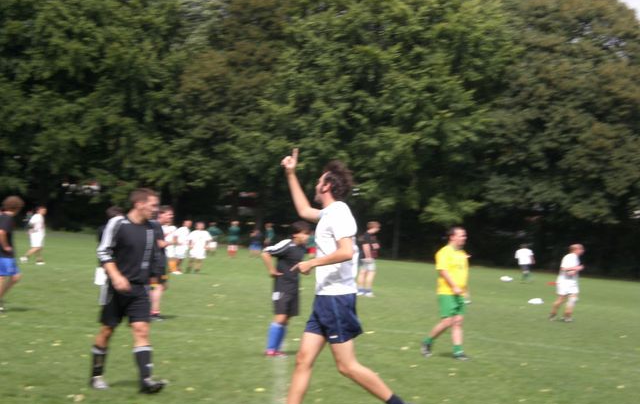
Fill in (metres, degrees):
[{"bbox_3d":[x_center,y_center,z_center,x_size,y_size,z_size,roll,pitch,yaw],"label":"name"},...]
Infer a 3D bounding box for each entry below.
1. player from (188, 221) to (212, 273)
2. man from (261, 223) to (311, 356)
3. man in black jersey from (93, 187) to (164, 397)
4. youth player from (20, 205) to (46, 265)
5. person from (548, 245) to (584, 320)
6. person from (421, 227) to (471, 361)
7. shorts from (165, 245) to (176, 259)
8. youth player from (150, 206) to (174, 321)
[{"bbox_3d":[-3.867,1.462,68.500,0.680,1.640,0.420,4,-1,-9],"label":"player"},{"bbox_3d":[-0.421,1.026,25.000,0.480,1.580,0.550,4,-1,28],"label":"man"},{"bbox_3d":[-1.663,0.768,18.300,0.520,1.750,0.540,3,-1,41],"label":"man in black jersey"},{"bbox_3d":[-8.496,0.964,62.500,0.700,1.720,0.500,4,-1,12],"label":"youth player"},{"bbox_3d":[5.425,1.786,46.200,0.660,1.690,0.500,4,-1,18],"label":"person"},{"bbox_3d":[1.709,1.202,27.600,0.660,1.740,0.580,4,-1,27],"label":"person"},{"bbox_3d":[-4.610,1.527,65.000,0.340,0.430,0.380,4,-1,26],"label":"shorts"},{"bbox_3d":[-2.460,0.942,32.300,0.480,1.730,0.500,4,-1,21],"label":"youth player"}]

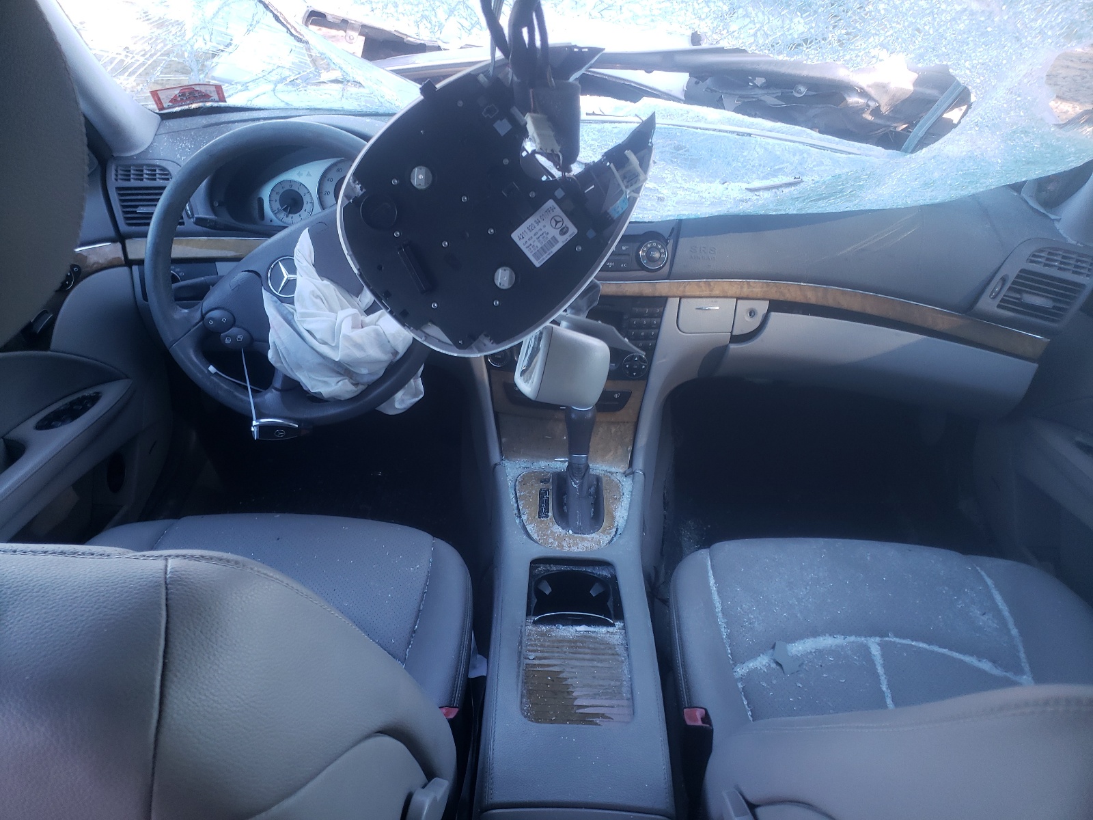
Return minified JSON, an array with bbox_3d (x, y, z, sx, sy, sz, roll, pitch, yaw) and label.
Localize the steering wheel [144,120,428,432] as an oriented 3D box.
[{"bbox_3d":[-0.326,-0.172,1.081,0.388,0.388,0.130,-30,7,4],"label":"steering wheel"}]

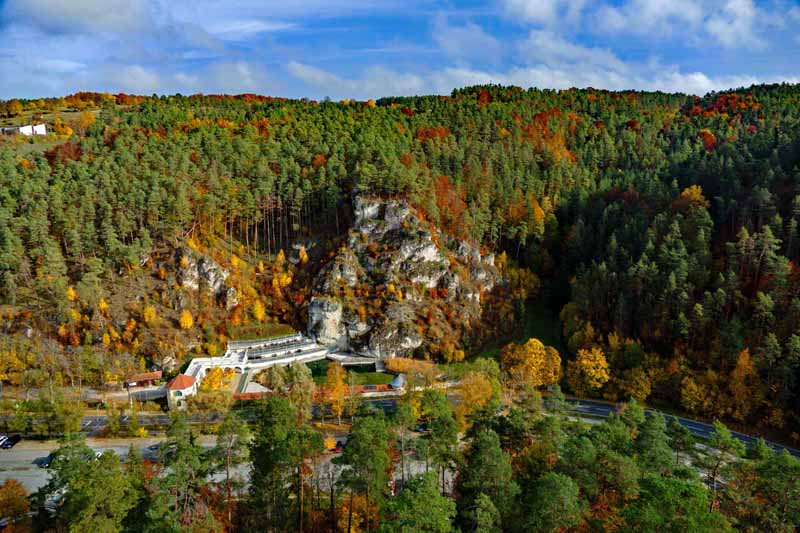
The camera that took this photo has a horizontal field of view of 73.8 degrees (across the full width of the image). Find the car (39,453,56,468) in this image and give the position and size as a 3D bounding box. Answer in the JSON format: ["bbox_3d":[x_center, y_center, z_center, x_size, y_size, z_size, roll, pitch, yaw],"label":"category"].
[{"bbox_3d":[-81.966,45.278,124.843,1.800,1.500,4.400,-1,9,-6],"label":"car"}]

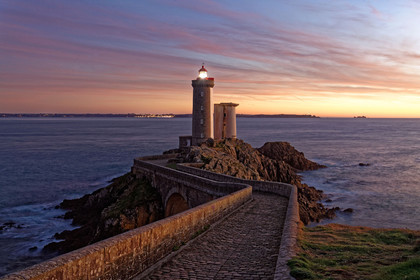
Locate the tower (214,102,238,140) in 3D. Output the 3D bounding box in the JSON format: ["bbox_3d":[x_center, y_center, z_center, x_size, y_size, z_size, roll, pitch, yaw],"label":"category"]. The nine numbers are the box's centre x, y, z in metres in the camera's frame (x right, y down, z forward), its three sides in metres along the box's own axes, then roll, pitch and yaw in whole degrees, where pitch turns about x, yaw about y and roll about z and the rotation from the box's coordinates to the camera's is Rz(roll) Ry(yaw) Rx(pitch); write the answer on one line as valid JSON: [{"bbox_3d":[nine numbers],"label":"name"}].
[{"bbox_3d":[5.585,-5.638,135.898,7.800,13.200,7.600,0,3,0],"label":"tower"}]

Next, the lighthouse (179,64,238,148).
[{"bbox_3d":[-0.494,-11.148,130.580,18.800,27.000,12.500,0,3,0],"label":"lighthouse"}]

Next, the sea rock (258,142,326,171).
[{"bbox_3d":[34.864,6.344,168.622,28.000,11.200,19.000,0,3,0],"label":"sea rock"}]

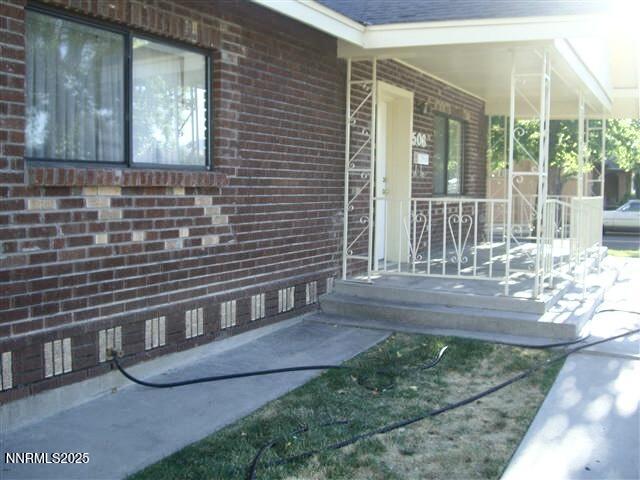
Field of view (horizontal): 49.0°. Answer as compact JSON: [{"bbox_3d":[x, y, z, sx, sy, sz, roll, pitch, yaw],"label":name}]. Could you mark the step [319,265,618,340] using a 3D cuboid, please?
[{"bbox_3d":[2.220,0.565,8.604,2.414,0.133,4.860,3,5,28],"label":"step"}]

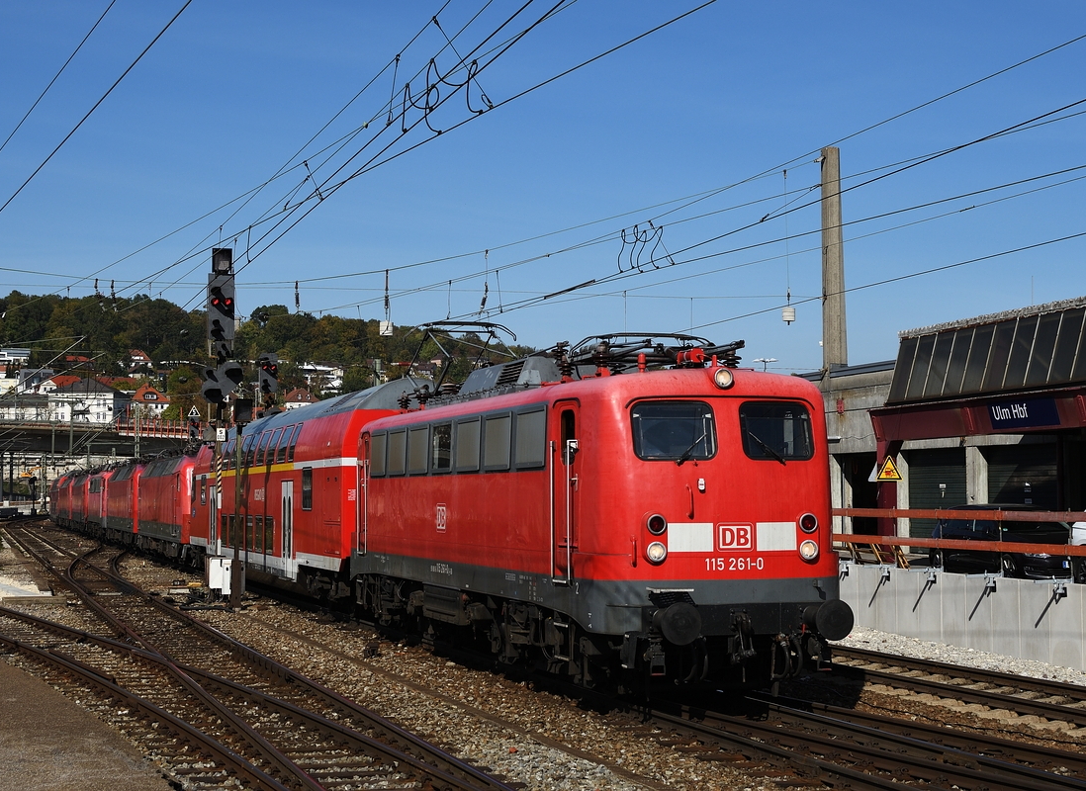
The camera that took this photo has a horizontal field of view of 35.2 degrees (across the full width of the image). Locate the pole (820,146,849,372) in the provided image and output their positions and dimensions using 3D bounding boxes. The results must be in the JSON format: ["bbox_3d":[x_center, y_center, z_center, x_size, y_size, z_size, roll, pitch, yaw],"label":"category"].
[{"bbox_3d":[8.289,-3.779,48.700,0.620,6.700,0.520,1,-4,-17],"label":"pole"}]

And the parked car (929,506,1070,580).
[{"bbox_3d":[9.200,2.917,33.600,1.820,1.570,4.360,1,-4,-16],"label":"parked car"}]

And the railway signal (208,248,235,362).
[{"bbox_3d":[-8.087,-2.275,43.100,0.670,2.900,0.500,1,-4,-15],"label":"railway signal"}]

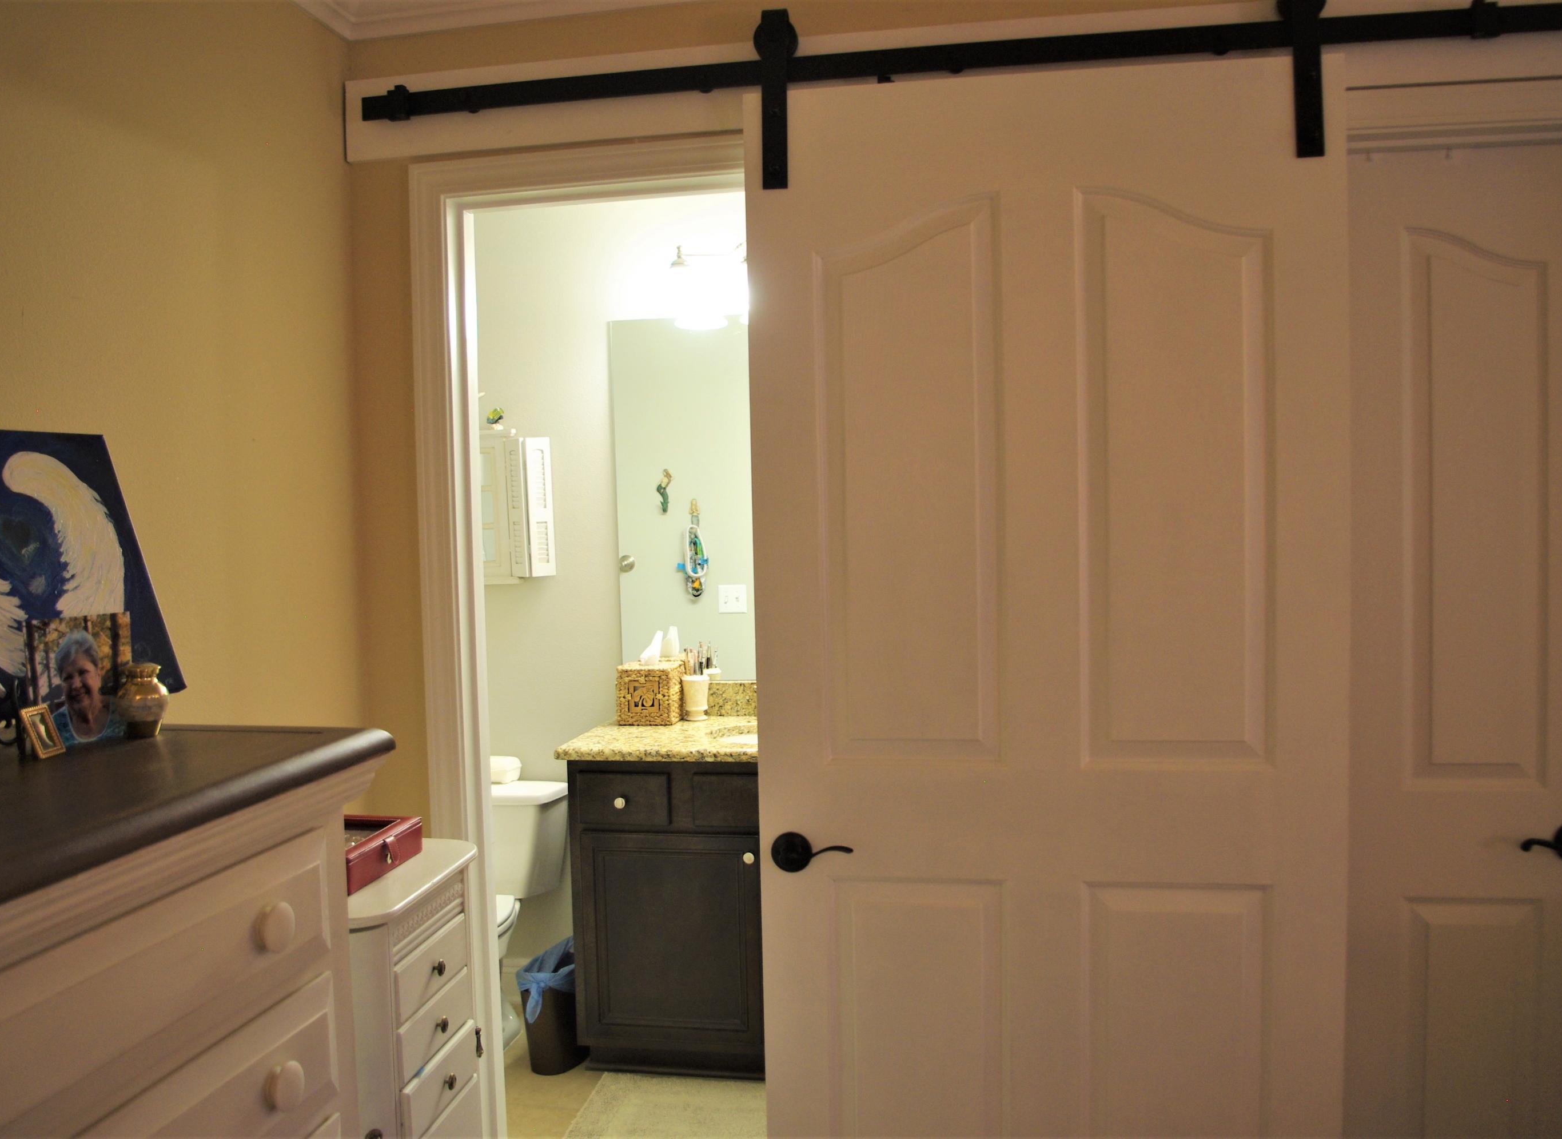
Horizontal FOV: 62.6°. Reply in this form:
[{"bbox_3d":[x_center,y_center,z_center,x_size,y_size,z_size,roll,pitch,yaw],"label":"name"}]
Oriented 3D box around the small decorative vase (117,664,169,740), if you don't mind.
[{"bbox_3d":[-0.678,0.140,1.365,0.055,0.078,0.055,-1,3,10],"label":"small decorative vase"}]

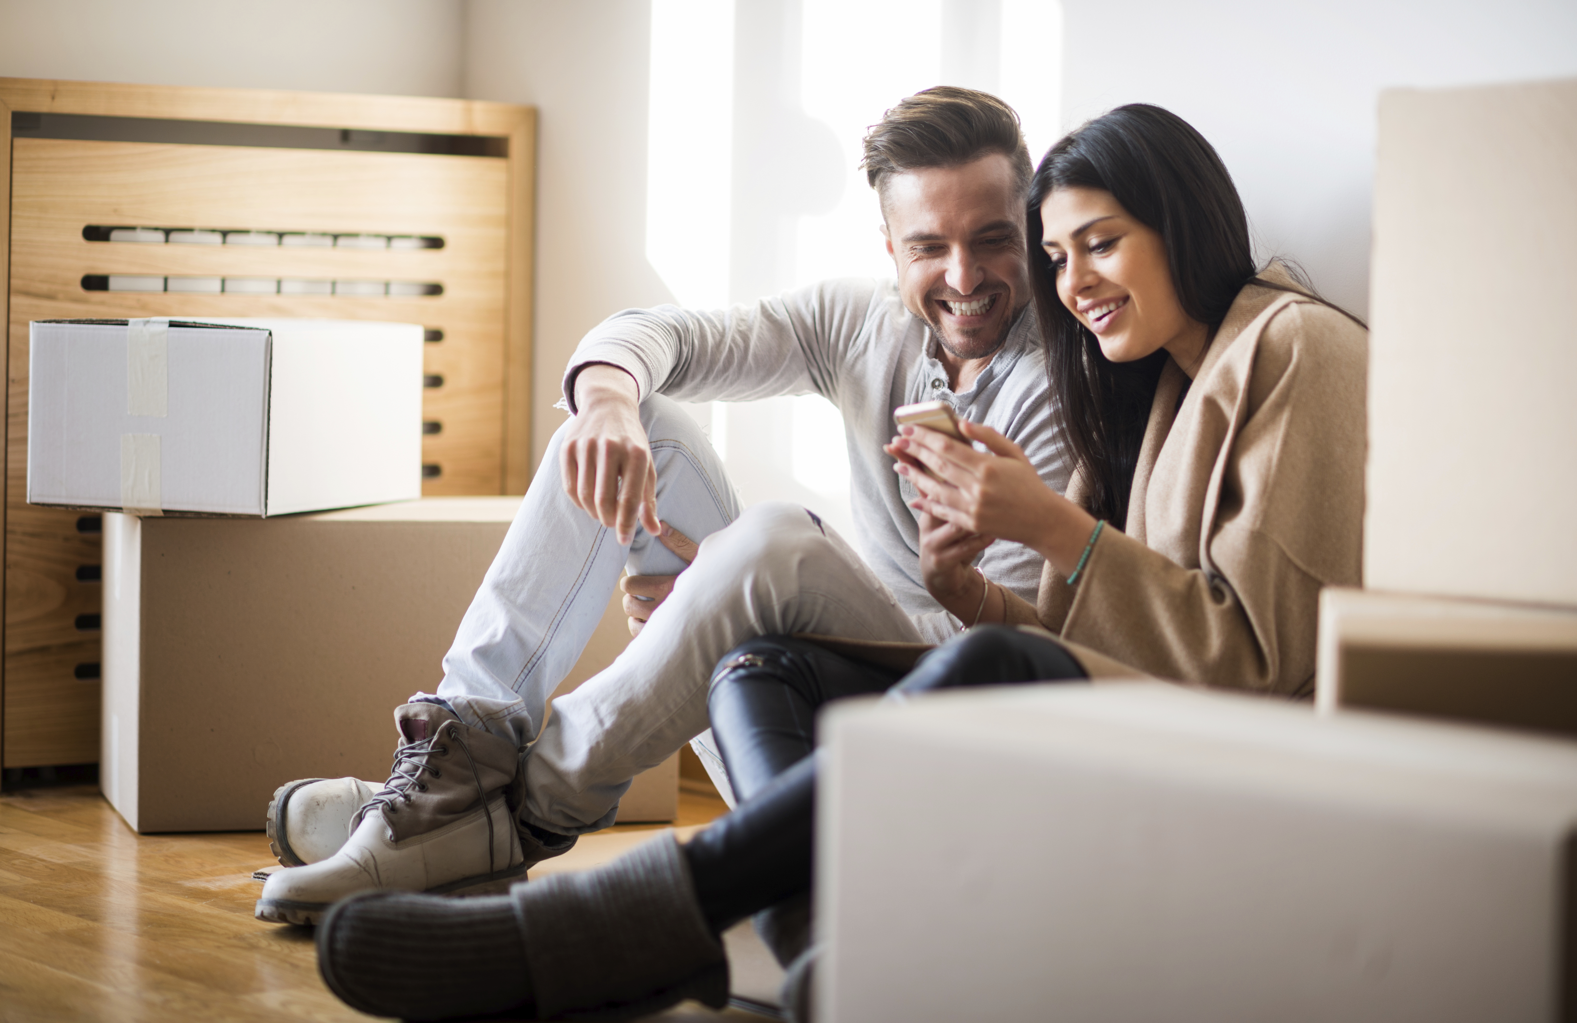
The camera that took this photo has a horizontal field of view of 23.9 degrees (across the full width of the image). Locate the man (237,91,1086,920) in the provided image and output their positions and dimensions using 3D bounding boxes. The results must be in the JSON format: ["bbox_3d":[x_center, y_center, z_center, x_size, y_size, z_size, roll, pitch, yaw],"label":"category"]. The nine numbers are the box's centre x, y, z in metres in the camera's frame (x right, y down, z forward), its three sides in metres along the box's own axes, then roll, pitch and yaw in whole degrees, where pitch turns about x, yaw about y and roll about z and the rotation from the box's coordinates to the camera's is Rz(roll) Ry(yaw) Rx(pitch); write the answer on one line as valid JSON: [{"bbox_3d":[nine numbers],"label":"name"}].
[{"bbox_3d":[-0.063,-0.019,3.704,0.887,0.800,0.580,-2,6,-45],"label":"man"}]

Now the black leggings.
[{"bbox_3d":[0.142,0.242,3.295,0.540,0.330,0.370,-1,5,-33],"label":"black leggings"}]

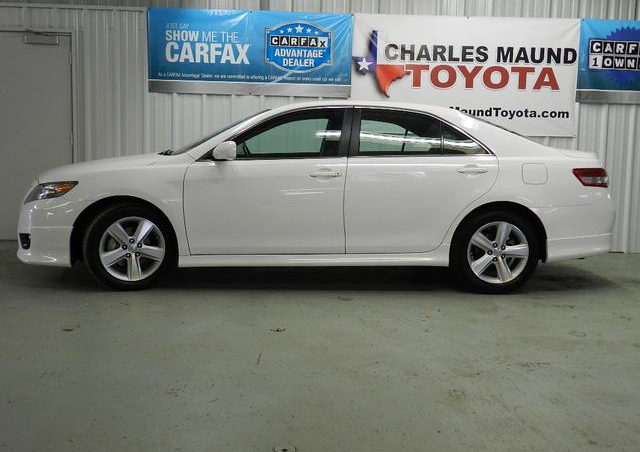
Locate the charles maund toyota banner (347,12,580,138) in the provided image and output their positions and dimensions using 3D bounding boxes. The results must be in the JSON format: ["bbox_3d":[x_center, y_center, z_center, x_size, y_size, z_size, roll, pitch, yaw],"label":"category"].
[{"bbox_3d":[1.548,-1.581,7.444,2.406,1.238,0.030,1,7,-1],"label":"charles maund toyota banner"}]

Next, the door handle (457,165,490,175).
[{"bbox_3d":[1.153,-0.422,5.295,0.238,0.045,0.055,1,7,-4],"label":"door handle"}]

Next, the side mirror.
[{"bbox_3d":[-0.693,-0.548,5.099,0.160,0.150,0.220,1,7,-4],"label":"side mirror"}]

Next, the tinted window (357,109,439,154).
[{"bbox_3d":[0.621,-0.725,5.416,0.648,0.393,0.060,0,-20,-6],"label":"tinted window"}]

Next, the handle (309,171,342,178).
[{"bbox_3d":[0.039,-0.380,5.211,0.249,0.045,0.055,1,7,-4],"label":"handle"}]

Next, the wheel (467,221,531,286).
[{"bbox_3d":[1.373,0.198,5.467,0.475,0.475,0.170,1,7,-4],"label":"wheel"}]

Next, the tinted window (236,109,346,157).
[{"bbox_3d":[-0.244,-0.707,5.348,0.882,0.417,0.060,1,-20,-4],"label":"tinted window"}]

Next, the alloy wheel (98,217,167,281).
[{"bbox_3d":[-1.395,0.165,5.267,0.475,0.475,0.170,1,7,-4],"label":"alloy wheel"}]

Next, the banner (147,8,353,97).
[{"bbox_3d":[-0.725,-1.803,7.373,2.134,0.858,0.030,1,7,-1],"label":"banner"}]

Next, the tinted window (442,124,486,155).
[{"bbox_3d":[1.135,-0.677,5.440,0.388,0.284,0.060,0,-21,-8],"label":"tinted window"}]

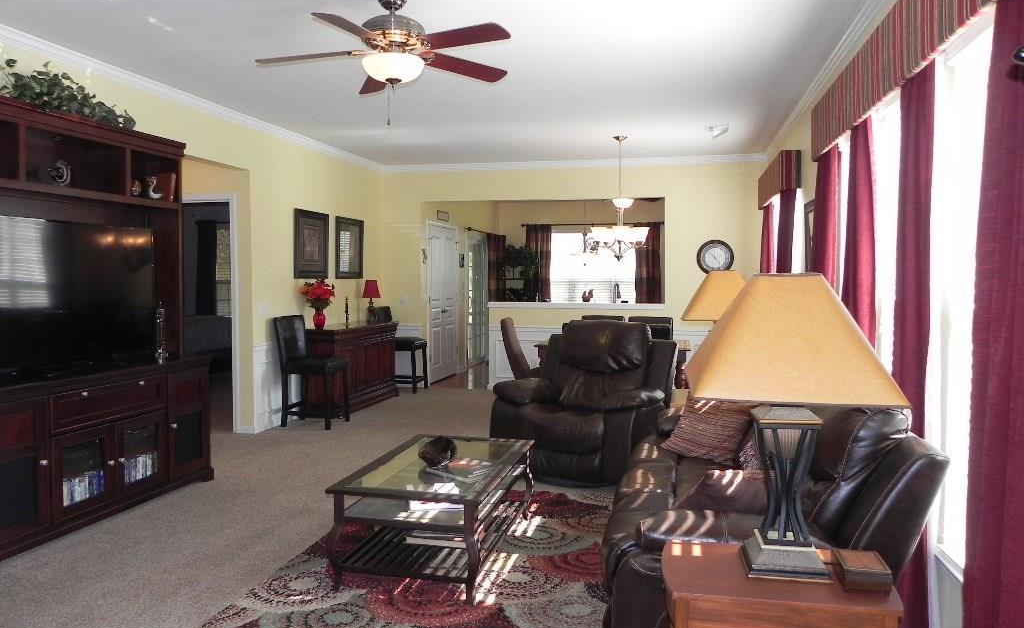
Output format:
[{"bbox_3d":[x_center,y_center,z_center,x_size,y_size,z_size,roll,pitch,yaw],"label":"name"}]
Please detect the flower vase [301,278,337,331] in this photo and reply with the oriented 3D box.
[{"bbox_3d":[-1.873,-0.101,7.484,0.330,0.500,0.350,1,3,12],"label":"flower vase"}]

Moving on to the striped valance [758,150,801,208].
[{"bbox_3d":[2.460,-1.201,7.148,0.165,0.345,1.830,1,3,12],"label":"striped valance"}]

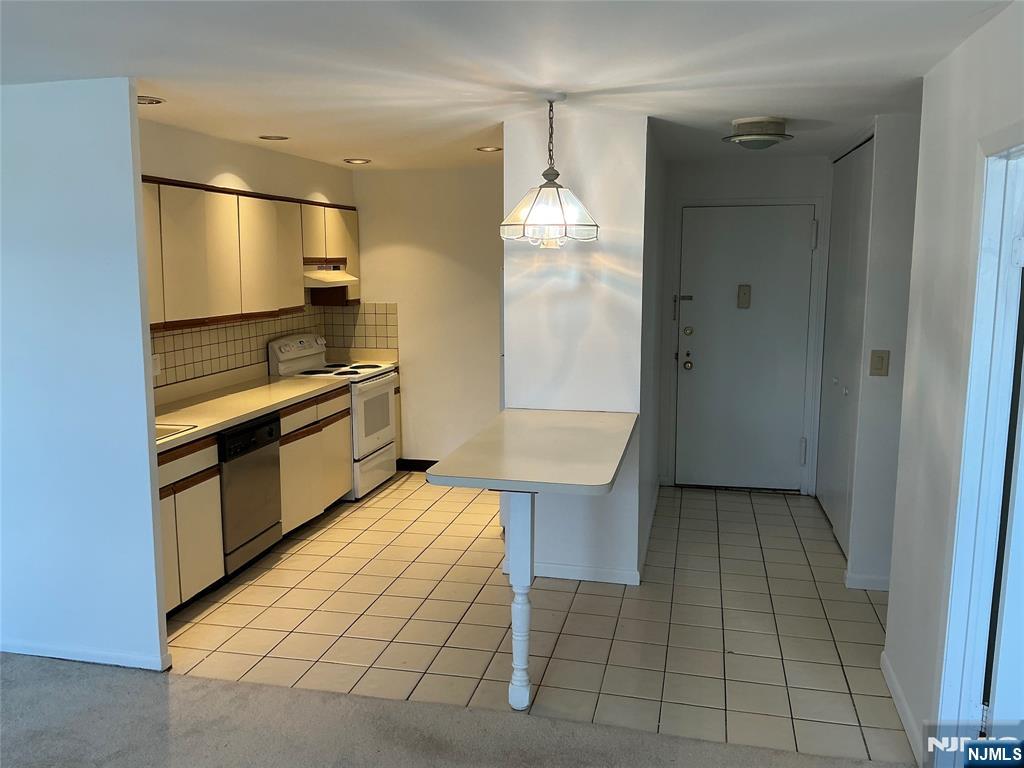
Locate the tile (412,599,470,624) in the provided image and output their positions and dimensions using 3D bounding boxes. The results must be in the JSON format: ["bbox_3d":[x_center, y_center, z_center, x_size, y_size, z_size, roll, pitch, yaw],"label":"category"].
[{"bbox_3d":[-0.348,1.147,4.170,0.243,0.010,0.243,2,8,13],"label":"tile"}]

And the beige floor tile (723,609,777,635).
[{"bbox_3d":[1.153,1.159,4.027,0.243,0.010,0.240,2,9,13],"label":"beige floor tile"}]

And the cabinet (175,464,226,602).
[{"bbox_3d":[-1.770,0.729,4.101,0.520,0.542,0.365,2,8,13],"label":"cabinet"}]

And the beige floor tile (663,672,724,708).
[{"bbox_3d":[0.746,1.256,3.382,0.243,0.010,0.240,2,9,13],"label":"beige floor tile"}]

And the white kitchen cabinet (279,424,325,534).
[{"bbox_3d":[-1.588,0.565,5.229,0.580,0.606,0.532,2,9,13],"label":"white kitchen cabinet"}]

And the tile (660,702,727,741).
[{"bbox_3d":[0.677,1.256,3.067,0.236,0.015,0.229,2,8,13],"label":"tile"}]

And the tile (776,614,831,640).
[{"bbox_3d":[1.395,1.168,3.968,0.243,0.010,0.240,2,9,13],"label":"tile"}]

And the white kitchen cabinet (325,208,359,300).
[{"bbox_3d":[-1.471,-1.014,6.530,0.320,0.727,0.583,2,8,13],"label":"white kitchen cabinet"}]

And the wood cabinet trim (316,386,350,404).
[{"bbox_3d":[-1.201,0.073,5.568,0.020,0.045,0.501,2,9,13],"label":"wood cabinet trim"}]

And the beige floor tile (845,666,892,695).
[{"bbox_3d":[1.484,1.251,3.472,0.152,0.012,0.235,2,9,13],"label":"beige floor tile"}]

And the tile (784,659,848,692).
[{"bbox_3d":[1.278,1.236,3.486,0.243,0.012,0.243,2,8,13],"label":"tile"}]

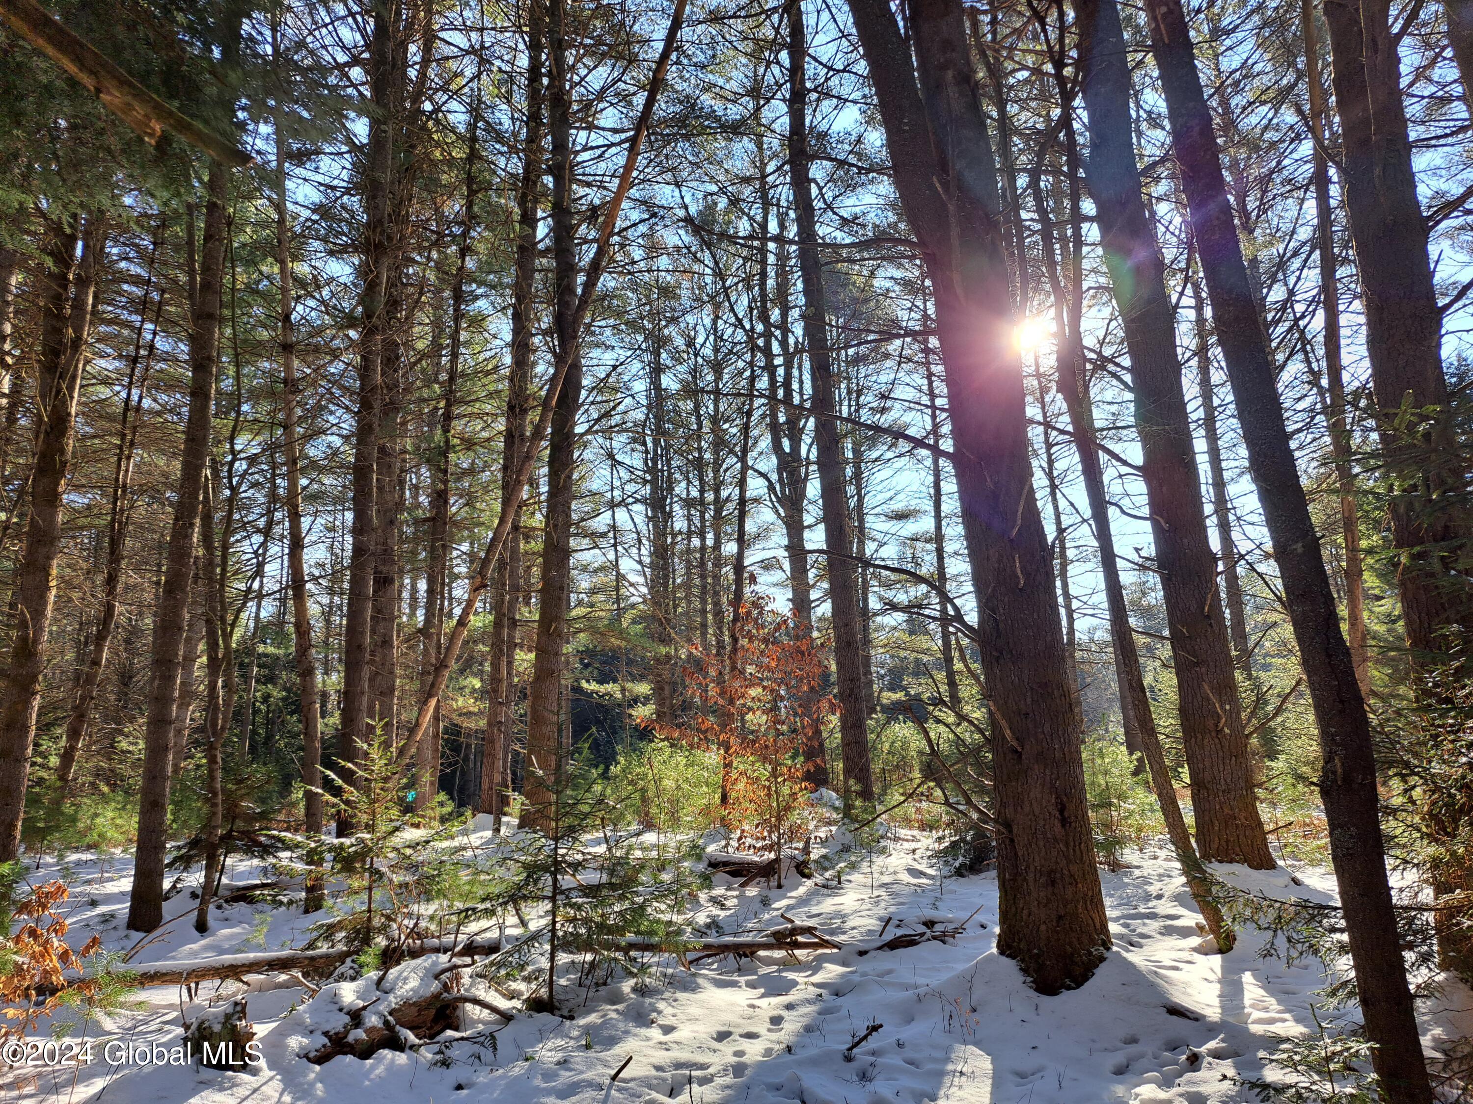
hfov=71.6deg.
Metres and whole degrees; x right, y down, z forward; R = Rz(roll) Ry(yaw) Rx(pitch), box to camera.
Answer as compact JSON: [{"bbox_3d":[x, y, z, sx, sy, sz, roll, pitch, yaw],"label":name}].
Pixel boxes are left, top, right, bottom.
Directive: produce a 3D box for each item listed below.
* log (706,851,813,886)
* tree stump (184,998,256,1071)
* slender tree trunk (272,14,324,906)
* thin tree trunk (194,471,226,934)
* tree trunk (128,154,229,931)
[{"bbox_3d":[0.246,3.294,10.650,1.148,0.330,0.450,-7,-12,28],"label":"log"},{"bbox_3d":[-2.434,2.277,4.817,0.310,0.330,0.300,-1,-11,0],"label":"tree stump"},{"bbox_3d":[-4.206,-1.244,9.709,0.240,8.882,0.240,-7,-11,-1],"label":"slender tree trunk"},{"bbox_3d":[-4.217,1.131,8.166,0.170,3.657,0.150,-5,-11,-1],"label":"thin tree trunk"},{"bbox_3d":[-4.637,-0.318,8.587,0.280,6.646,0.280,-1,-11,0],"label":"tree trunk"}]

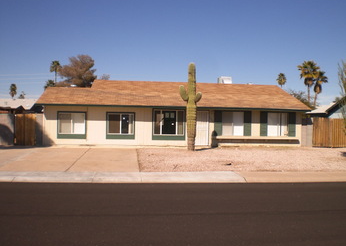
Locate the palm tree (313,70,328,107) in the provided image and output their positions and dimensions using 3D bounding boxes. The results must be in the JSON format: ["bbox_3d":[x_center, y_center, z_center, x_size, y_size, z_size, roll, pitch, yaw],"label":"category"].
[{"bbox_3d":[20.359,-2.985,53.046,2.440,8.673,2.440,1,1,-8],"label":"palm tree"}]

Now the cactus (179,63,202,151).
[{"bbox_3d":[0.913,-0.811,19.500,1.170,4.509,0.650,1,1,-8],"label":"cactus"}]

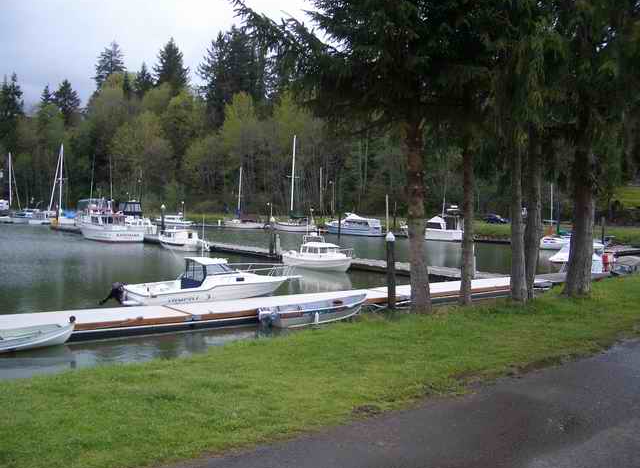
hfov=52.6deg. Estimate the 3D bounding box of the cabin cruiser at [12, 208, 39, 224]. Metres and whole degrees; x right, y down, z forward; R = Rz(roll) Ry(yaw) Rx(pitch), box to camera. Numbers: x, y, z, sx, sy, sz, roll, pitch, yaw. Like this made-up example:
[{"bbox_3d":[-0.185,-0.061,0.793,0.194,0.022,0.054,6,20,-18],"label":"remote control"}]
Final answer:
[{"bbox_3d":[-64.300,-3.512,141.975,8.000,3.800,3.000,2,3,37],"label":"cabin cruiser"}]

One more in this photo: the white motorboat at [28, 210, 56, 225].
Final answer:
[{"bbox_3d":[-48.461,-2.796,113.007,6.800,2.500,2.600,2,4,40],"label":"white motorboat"}]

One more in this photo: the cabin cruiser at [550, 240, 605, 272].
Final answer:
[{"bbox_3d":[15.289,1.365,38.422,2.100,2.000,5.200,3,4,44],"label":"cabin cruiser"}]

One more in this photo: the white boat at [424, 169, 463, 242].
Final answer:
[{"bbox_3d":[14.000,-3.139,75.435,2.900,8.500,8.600,-2,3,-41],"label":"white boat"}]

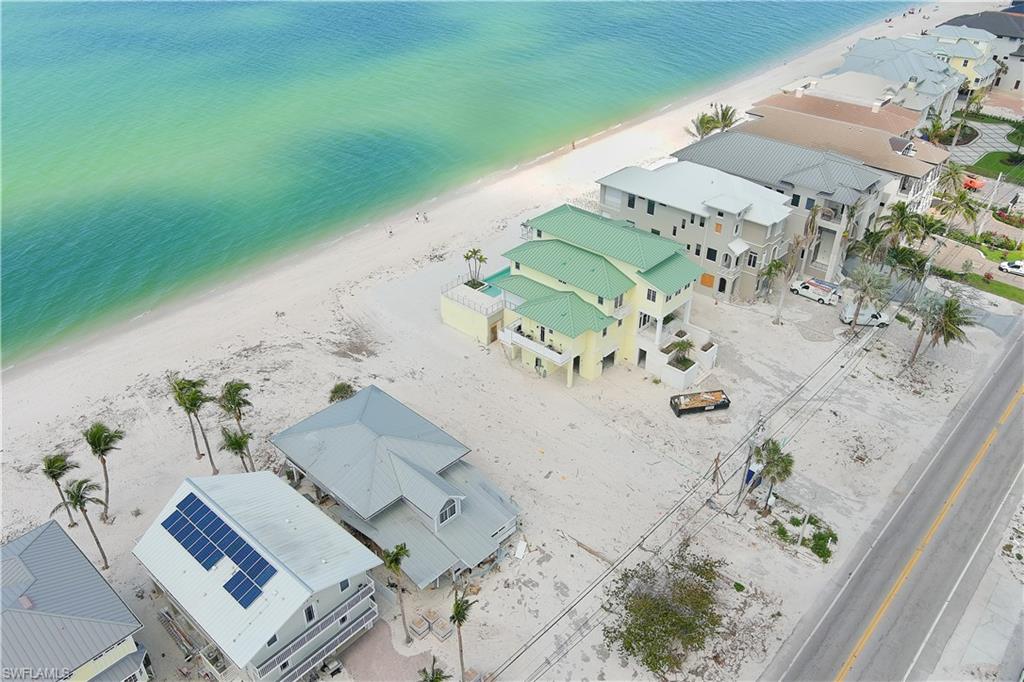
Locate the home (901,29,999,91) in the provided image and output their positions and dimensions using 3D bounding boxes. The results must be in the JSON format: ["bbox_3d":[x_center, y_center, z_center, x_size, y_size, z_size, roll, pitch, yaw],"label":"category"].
[{"bbox_3d":[108.720,-71.220,205.580,21.000,12.000,17.000,26,41,36],"label":"home"}]

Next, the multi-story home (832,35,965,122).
[{"bbox_3d":[77.495,-51.366,171.124,25.000,13.000,33.000,26,41,34],"label":"multi-story home"}]

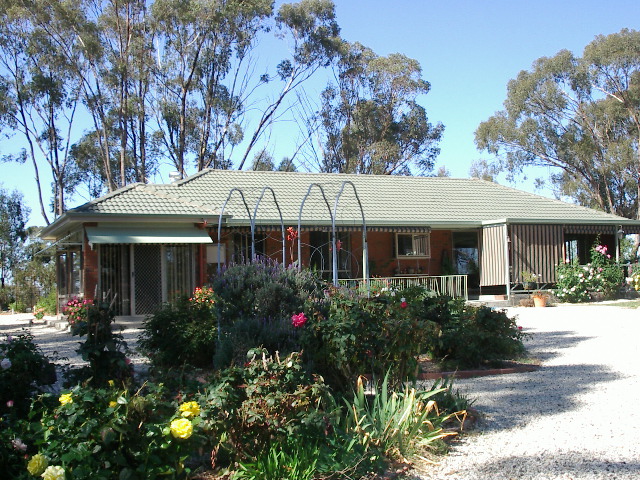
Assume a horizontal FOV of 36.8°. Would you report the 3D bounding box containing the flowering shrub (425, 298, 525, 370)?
[{"bbox_3d":[2.202,1.311,13.700,1.500,1.030,1.350,-1,-1,9],"label":"flowering shrub"}]

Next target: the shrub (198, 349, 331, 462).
[{"bbox_3d":[-0.427,1.274,7.400,1.030,0.880,0.950,-1,-1,-3],"label":"shrub"}]

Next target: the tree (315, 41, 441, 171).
[{"bbox_3d":[3.055,-4.131,47.000,6.400,12.000,6.200,-1,-1,4],"label":"tree"}]

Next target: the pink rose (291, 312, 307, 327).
[{"bbox_3d":[-0.197,0.728,8.800,0.140,0.130,0.120,-1,-1,-1],"label":"pink rose"}]

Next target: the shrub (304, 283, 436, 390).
[{"bbox_3d":[0.484,1.045,9.800,1.360,1.180,1.200,-1,-1,3],"label":"shrub"}]

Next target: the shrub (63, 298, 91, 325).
[{"bbox_3d":[-5.192,1.525,20.500,0.600,0.560,0.550,0,-1,-14],"label":"shrub"}]

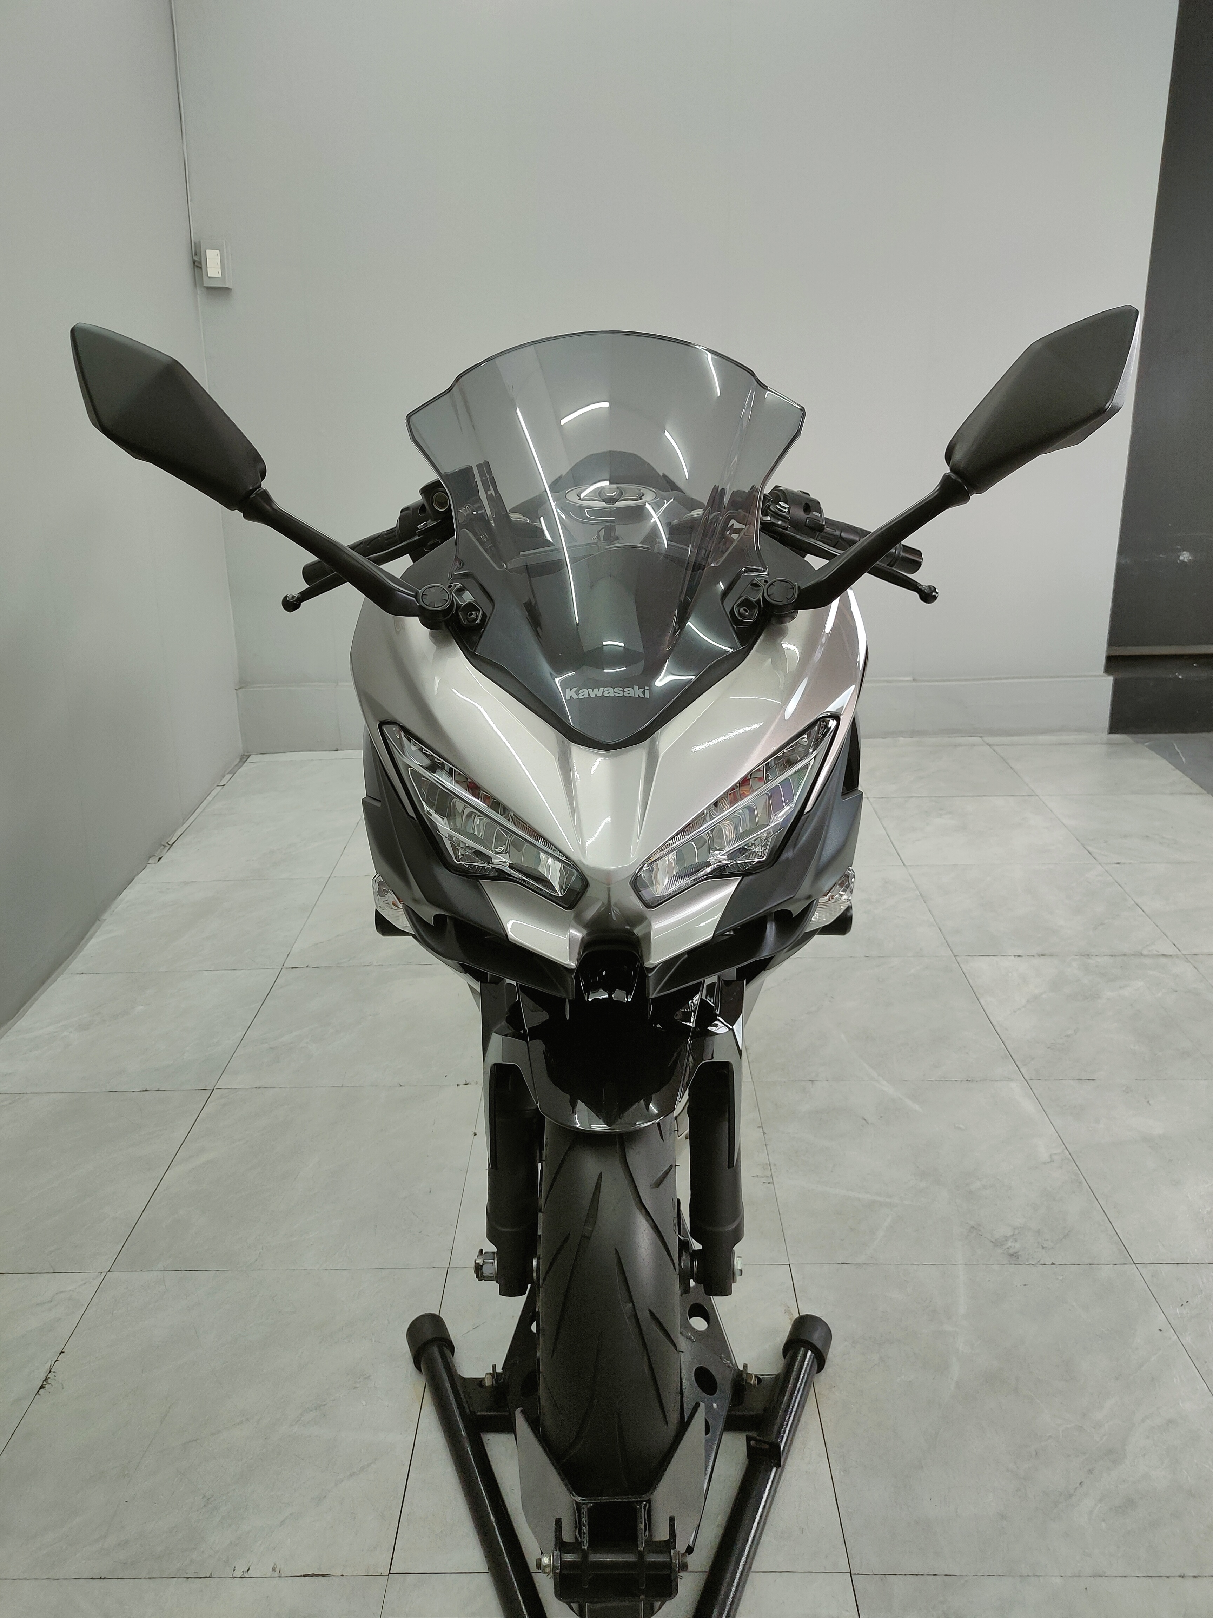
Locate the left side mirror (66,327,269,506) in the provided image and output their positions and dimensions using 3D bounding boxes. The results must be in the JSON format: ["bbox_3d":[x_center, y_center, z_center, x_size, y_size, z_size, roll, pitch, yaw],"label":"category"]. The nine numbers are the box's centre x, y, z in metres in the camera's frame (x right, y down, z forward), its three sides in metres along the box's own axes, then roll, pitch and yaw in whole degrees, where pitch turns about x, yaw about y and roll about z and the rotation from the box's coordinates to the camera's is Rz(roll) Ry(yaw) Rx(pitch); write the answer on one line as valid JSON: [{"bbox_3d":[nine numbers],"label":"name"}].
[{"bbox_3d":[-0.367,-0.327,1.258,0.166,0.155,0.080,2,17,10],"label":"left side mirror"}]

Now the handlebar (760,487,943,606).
[{"bbox_3d":[0.257,-0.281,1.579,0.205,0.125,0.190,-1,17,1],"label":"handlebar"}]

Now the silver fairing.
[{"bbox_3d":[0.004,-0.038,1.331,0.475,0.275,0.420,-1,17,1],"label":"silver fairing"}]

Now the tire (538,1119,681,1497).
[{"bbox_3d":[0.006,0.436,1.428,0.112,0.590,0.590,-1,17,1],"label":"tire"}]

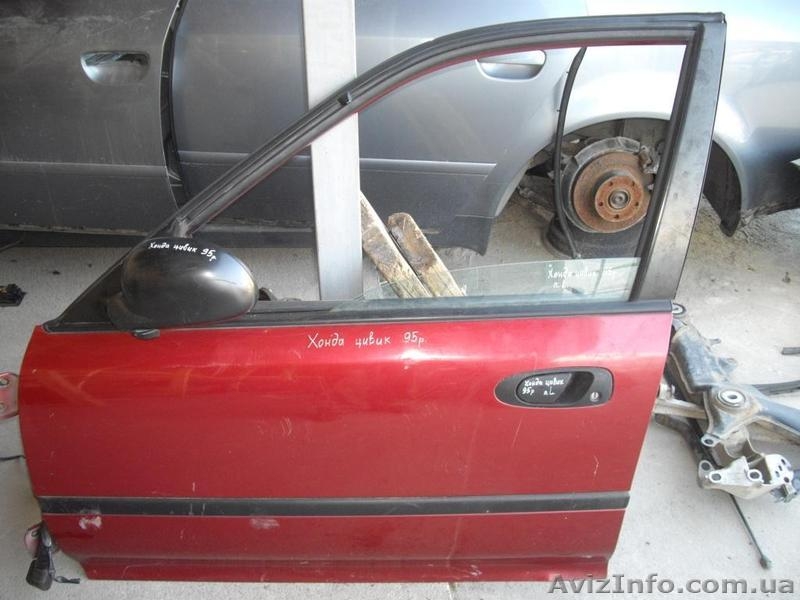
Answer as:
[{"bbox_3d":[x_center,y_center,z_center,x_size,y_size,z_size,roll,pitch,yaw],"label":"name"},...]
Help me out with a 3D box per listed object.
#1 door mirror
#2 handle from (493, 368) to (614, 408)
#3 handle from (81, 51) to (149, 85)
[{"bbox_3d":[-0.329,-0.024,1.335,0.218,0.130,0.105,-2,31,-3],"label":"door mirror"},{"bbox_3d":[0.254,0.147,1.455,0.194,0.067,0.040,0,29,0],"label":"handle"},{"bbox_3d":[-0.741,-0.604,2.280,0.178,0.082,0.045,0,29,1],"label":"handle"}]

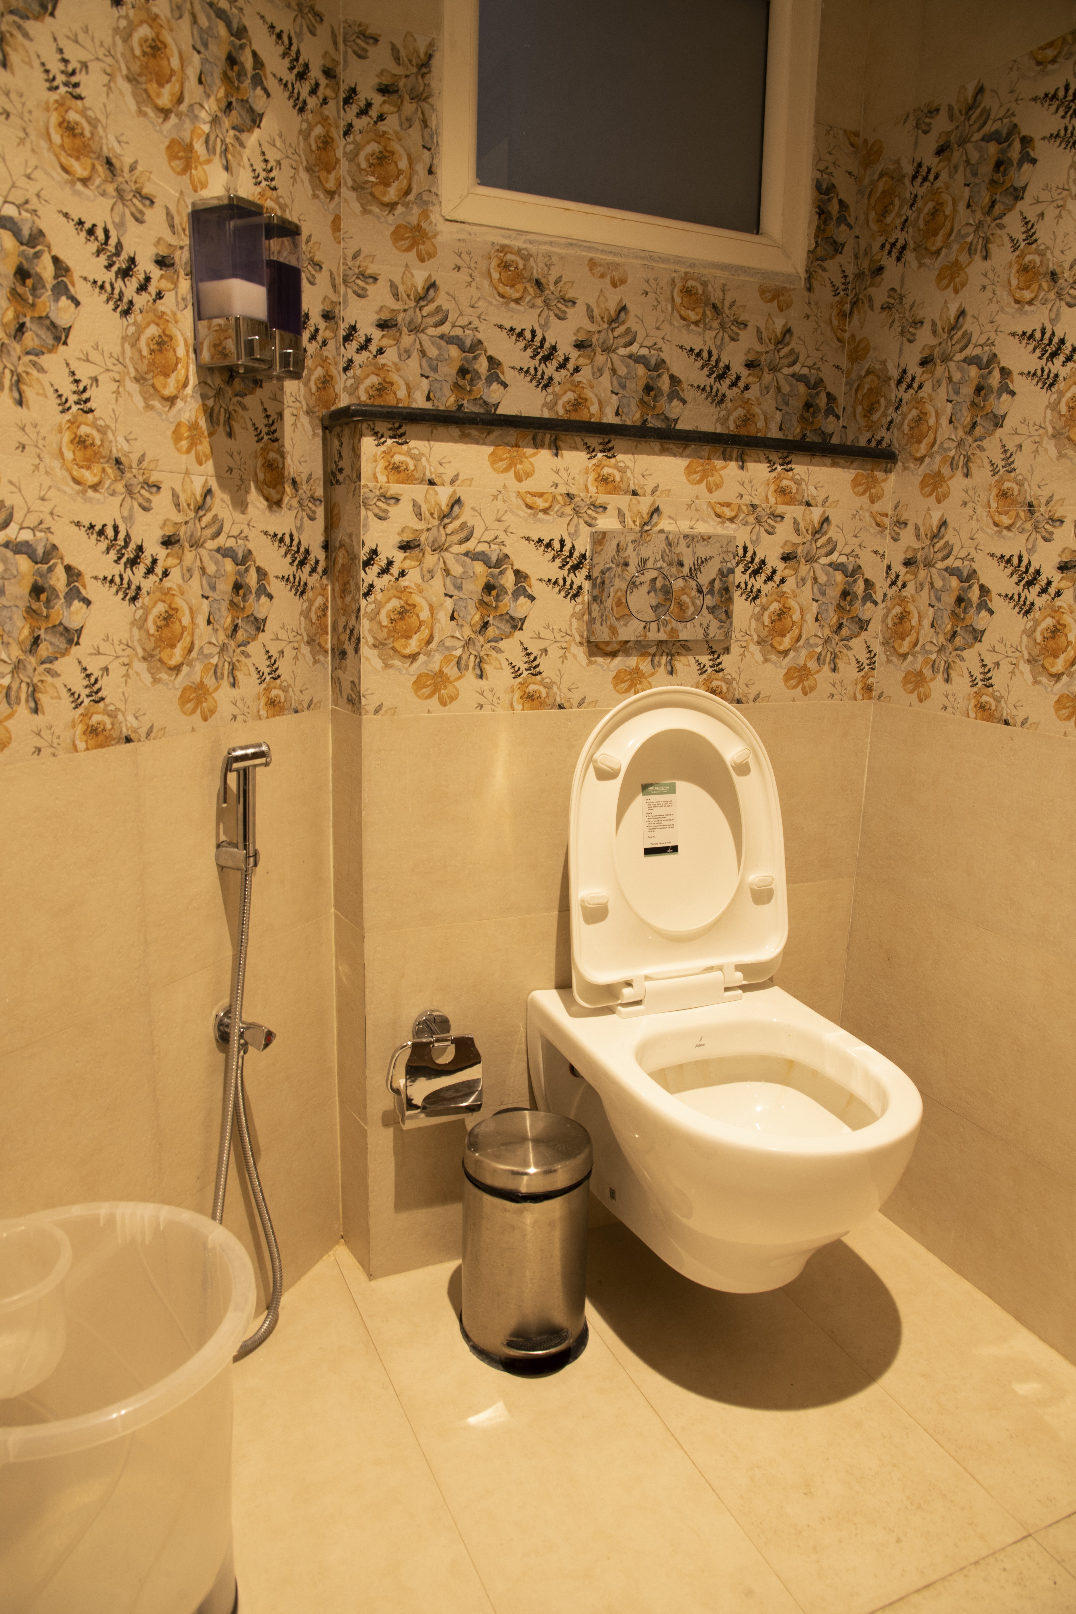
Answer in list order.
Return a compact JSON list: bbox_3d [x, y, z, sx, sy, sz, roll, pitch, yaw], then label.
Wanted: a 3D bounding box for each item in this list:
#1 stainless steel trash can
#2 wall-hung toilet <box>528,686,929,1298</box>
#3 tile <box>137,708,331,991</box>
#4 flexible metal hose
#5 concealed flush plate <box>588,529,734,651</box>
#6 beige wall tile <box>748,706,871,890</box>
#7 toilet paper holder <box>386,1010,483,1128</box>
[{"bbox_3d":[-0.015,0.589,1.480,0.179,0.296,0.199,-1,13,-11],"label":"stainless steel trash can"},{"bbox_3d":[0.278,0.274,1.441,0.370,0.816,0.552,-4,14,-24],"label":"wall-hung toilet"},{"bbox_3d":[-0.373,0.038,1.383,0.010,0.300,0.353,8,14,25],"label":"tile"},{"bbox_3d":[-0.376,0.401,1.391,0.065,0.677,0.144,8,14,25],"label":"flexible metal hose"},{"bbox_3d":[0.183,-0.323,1.558,0.242,0.150,0.012,-4,14,-24],"label":"concealed flush plate"},{"bbox_3d":[0.430,-0.022,1.758,0.254,0.300,0.010,-4,14,-24],"label":"beige wall tile"},{"bbox_3d":[-0.149,0.374,1.528,0.137,0.137,0.080,-4,14,-24],"label":"toilet paper holder"}]

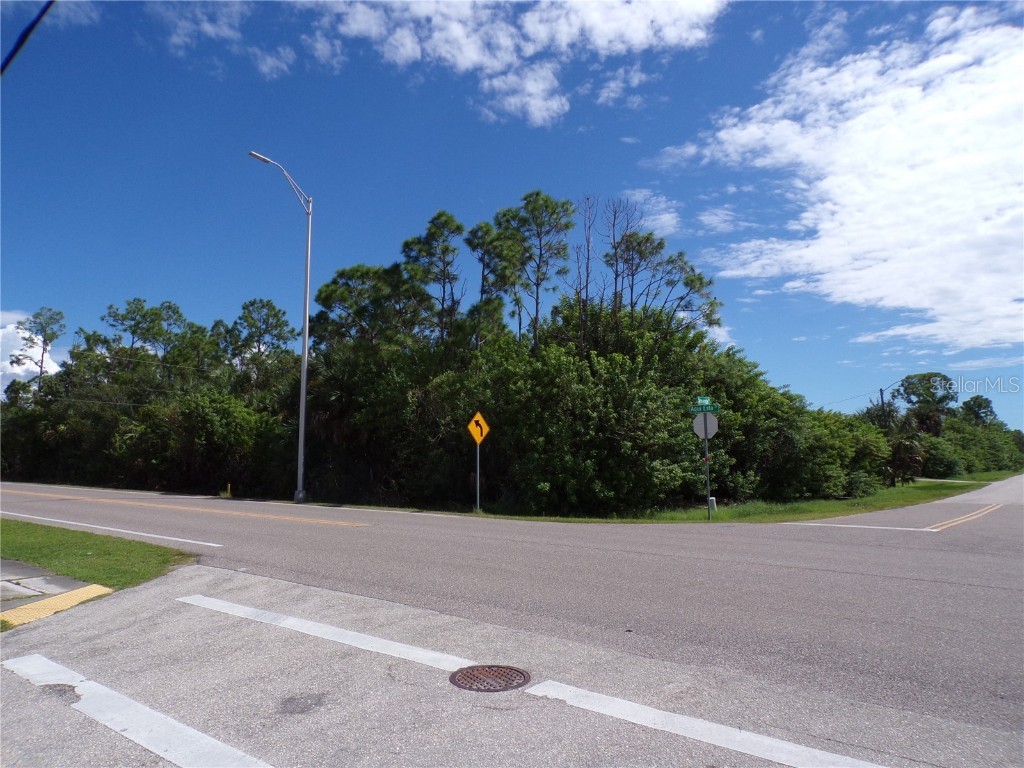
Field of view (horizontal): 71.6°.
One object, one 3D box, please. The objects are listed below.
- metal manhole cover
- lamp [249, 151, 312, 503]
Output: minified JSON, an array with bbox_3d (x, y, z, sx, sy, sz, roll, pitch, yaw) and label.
[{"bbox_3d":[-0.169,2.264,5.462,0.640,0.040,0.640,0,-6,0],"label":"metal manhole cover"},{"bbox_3d":[-9.163,-2.154,27.868,0.420,13.450,2.930,-5,-8,39],"label":"lamp"}]

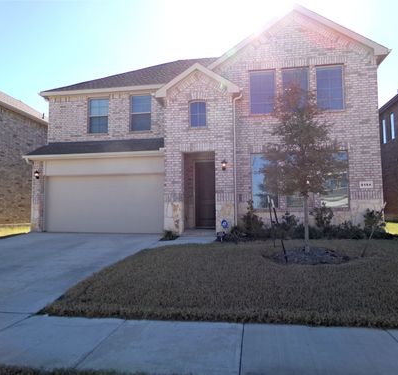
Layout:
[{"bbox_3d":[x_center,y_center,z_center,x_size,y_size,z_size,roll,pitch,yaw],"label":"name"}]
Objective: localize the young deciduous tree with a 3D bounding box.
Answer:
[{"bbox_3d":[2.432,-0.485,8.146,1.908,3.978,1.813,-1,-4,11],"label":"young deciduous tree"}]

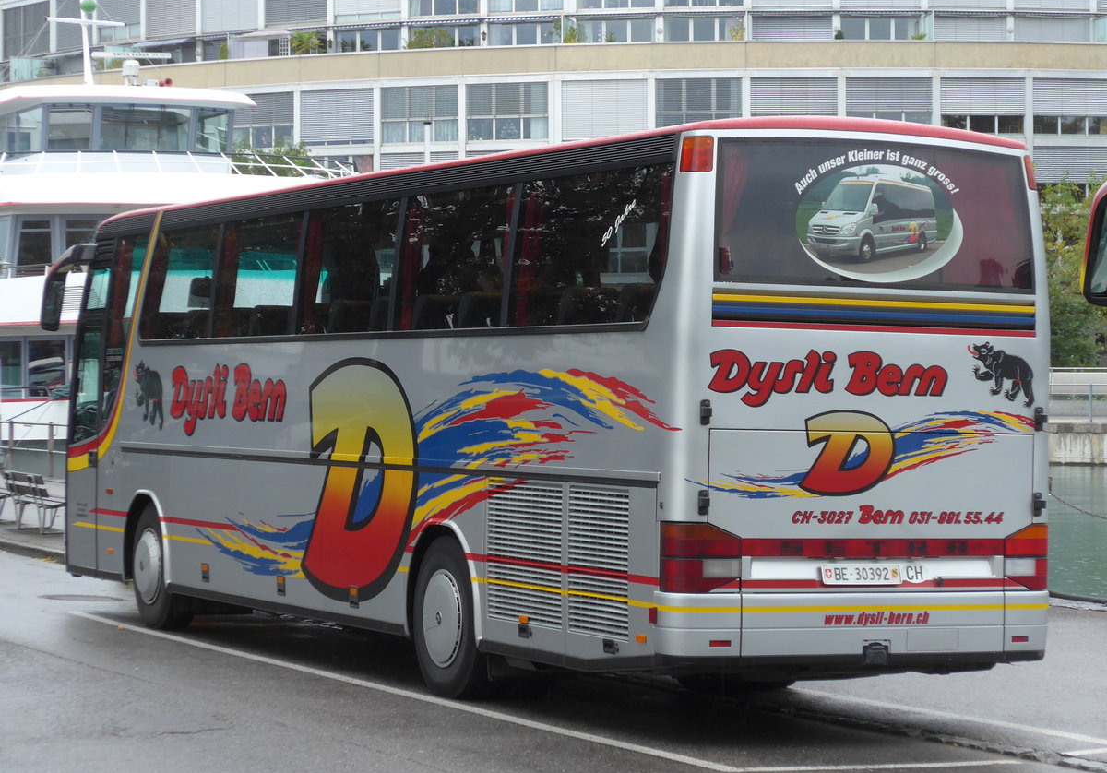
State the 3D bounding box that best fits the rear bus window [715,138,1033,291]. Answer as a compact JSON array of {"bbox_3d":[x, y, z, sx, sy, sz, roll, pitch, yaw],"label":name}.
[{"bbox_3d":[1.776,-0.941,18.117,2.020,0.800,0.090,1,0,-24],"label":"rear bus window"}]

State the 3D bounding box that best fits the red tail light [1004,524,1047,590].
[{"bbox_3d":[2.680,0.959,18.542,0.425,0.375,0.150,1,0,-24],"label":"red tail light"}]

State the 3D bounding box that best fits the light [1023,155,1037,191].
[{"bbox_3d":[2.718,-1.205,18.632,0.160,0.195,0.110,1,0,-24],"label":"light"}]

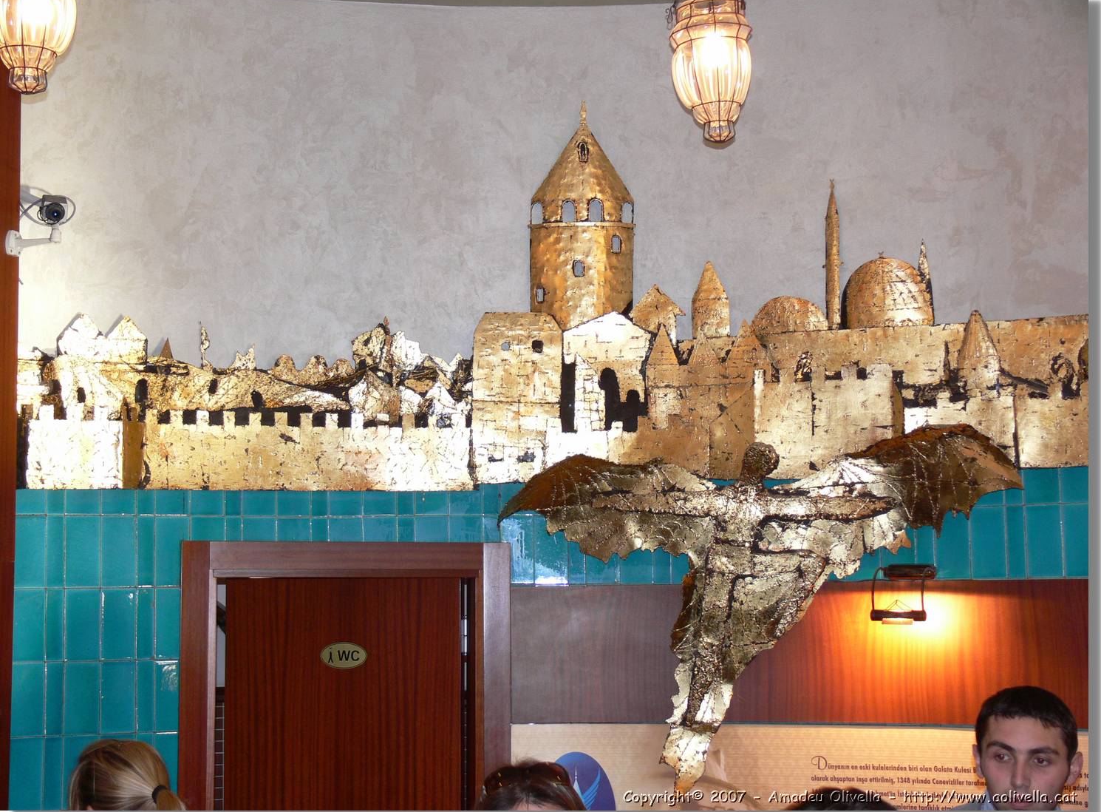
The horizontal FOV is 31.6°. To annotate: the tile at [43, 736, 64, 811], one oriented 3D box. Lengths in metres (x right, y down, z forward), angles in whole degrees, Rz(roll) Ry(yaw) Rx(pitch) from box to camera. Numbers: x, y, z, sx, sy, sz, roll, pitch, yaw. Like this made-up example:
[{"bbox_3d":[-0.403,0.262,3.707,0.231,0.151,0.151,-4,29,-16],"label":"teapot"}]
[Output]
[{"bbox_3d":[-1.393,1.029,5.448,0.049,0.200,0.010,1,-6,-14],"label":"tile"}]

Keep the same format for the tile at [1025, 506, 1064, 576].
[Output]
[{"bbox_3d":[1.357,0.374,5.335,0.096,0.200,0.010,-3,-6,21],"label":"tile"}]

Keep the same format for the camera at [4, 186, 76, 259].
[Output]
[{"bbox_3d":[-1.383,-0.495,5.250,0.180,0.175,0.180,1,6,-18],"label":"camera"}]

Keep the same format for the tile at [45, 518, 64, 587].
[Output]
[{"bbox_3d":[-1.403,0.414,5.509,0.049,0.200,0.010,1,-6,-14],"label":"tile"}]

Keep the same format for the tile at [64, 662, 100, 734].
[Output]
[{"bbox_3d":[-1.318,0.821,5.474,0.099,0.200,0.010,1,-6,-13],"label":"tile"}]

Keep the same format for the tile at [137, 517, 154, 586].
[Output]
[{"bbox_3d":[-1.149,0.414,5.525,0.048,0.195,0.009,1,-6,-11],"label":"tile"}]

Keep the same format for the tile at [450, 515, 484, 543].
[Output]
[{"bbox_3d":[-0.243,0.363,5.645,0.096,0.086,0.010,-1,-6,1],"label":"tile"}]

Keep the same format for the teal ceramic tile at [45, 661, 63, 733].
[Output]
[{"bbox_3d":[-1.391,0.820,5.455,0.050,0.200,0.010,1,-6,-15],"label":"teal ceramic tile"}]

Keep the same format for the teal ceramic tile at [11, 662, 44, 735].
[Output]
[{"bbox_3d":[-1.457,0.815,5.411,0.092,0.200,0.009,1,-6,-15],"label":"teal ceramic tile"}]

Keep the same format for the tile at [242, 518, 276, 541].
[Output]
[{"bbox_3d":[-0.840,0.355,5.605,0.098,0.070,0.010,0,-6,-7],"label":"tile"}]

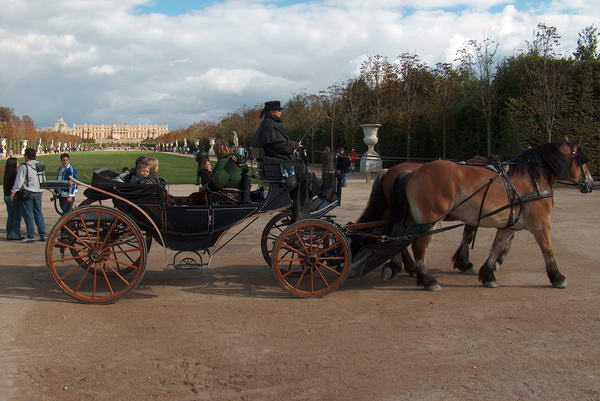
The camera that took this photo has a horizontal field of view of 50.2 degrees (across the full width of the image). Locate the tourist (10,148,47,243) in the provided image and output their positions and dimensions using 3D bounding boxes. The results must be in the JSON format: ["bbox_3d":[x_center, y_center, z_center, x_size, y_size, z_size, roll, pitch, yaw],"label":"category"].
[{"bbox_3d":[-5.198,-0.103,12.318,0.580,1.788,0.500,-4,6,-40],"label":"tourist"}]

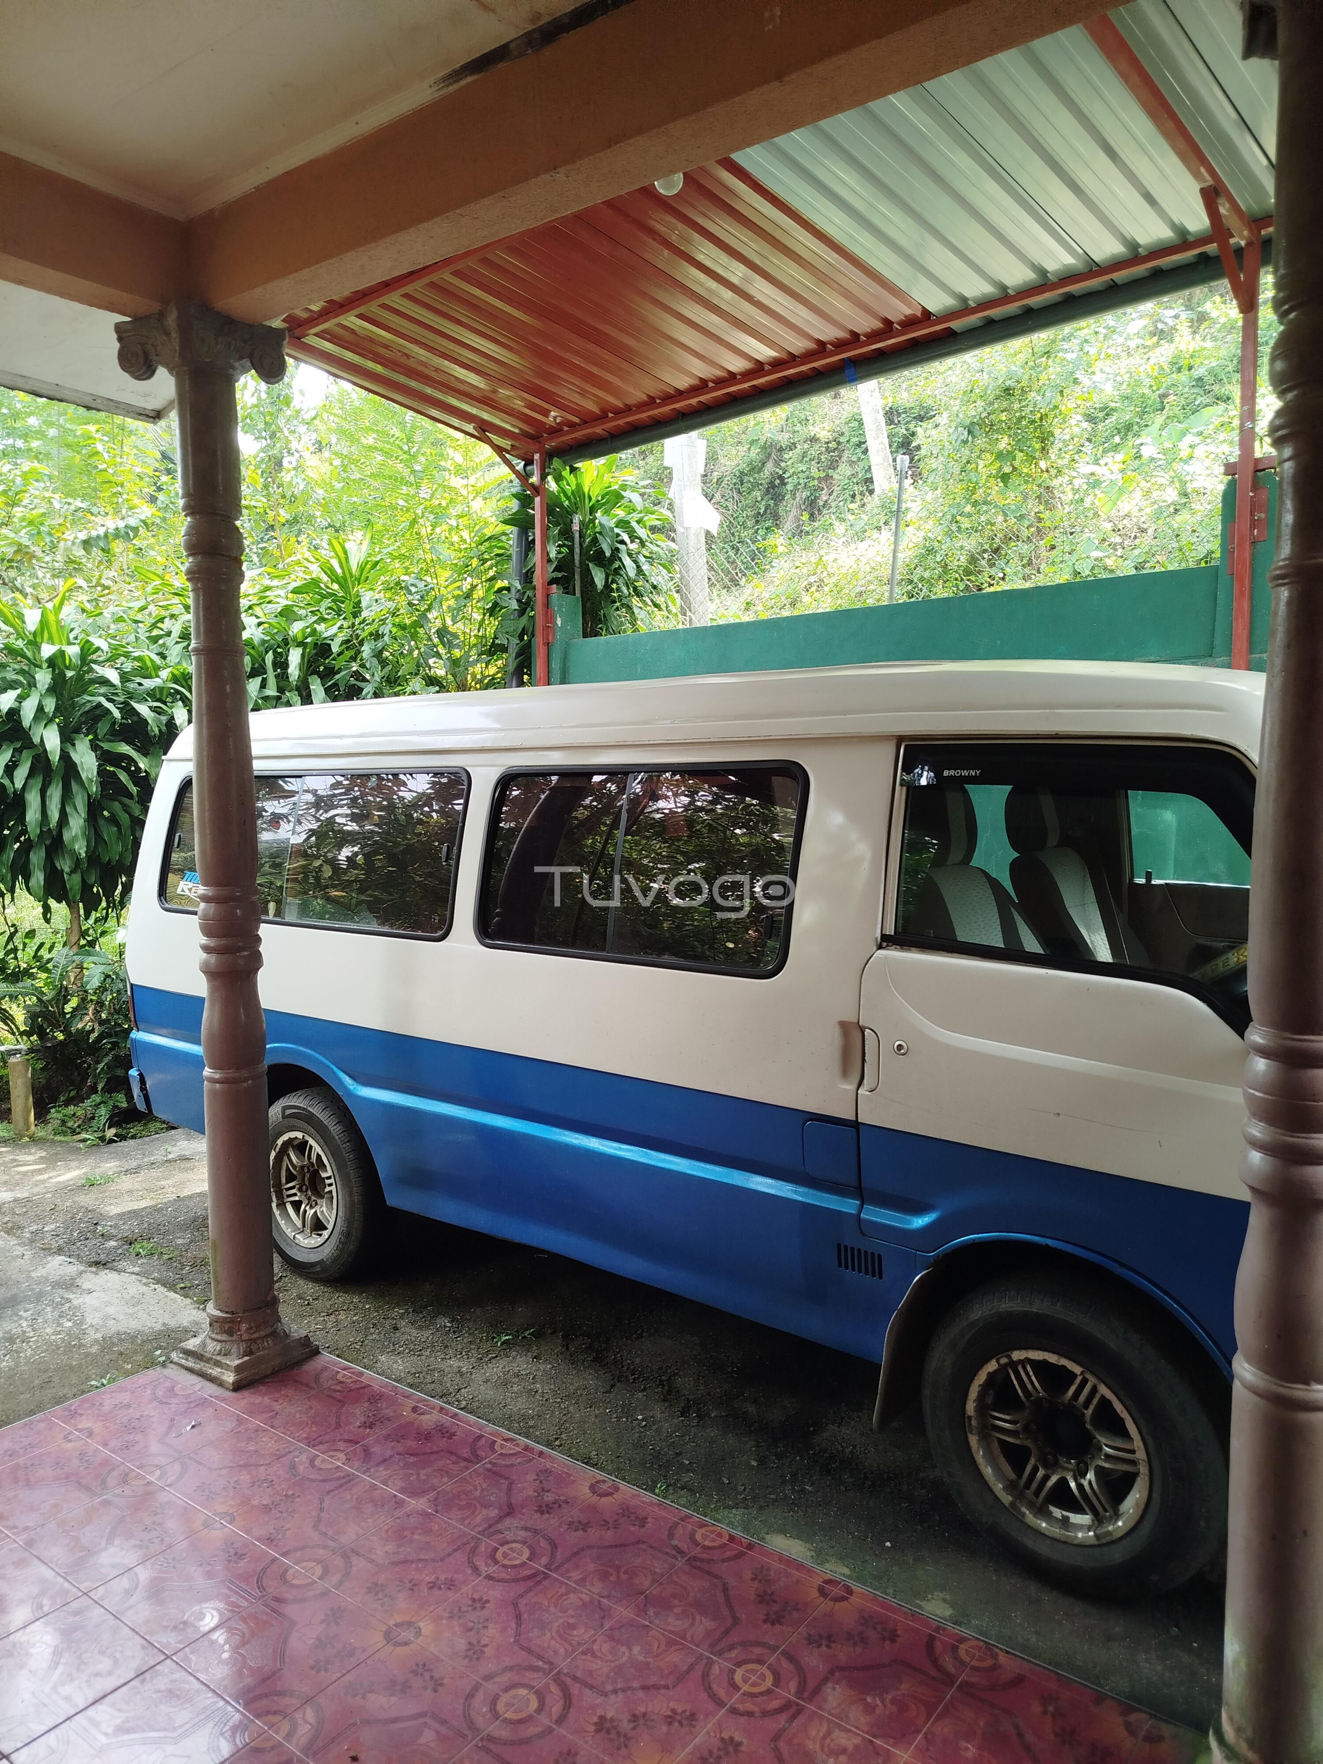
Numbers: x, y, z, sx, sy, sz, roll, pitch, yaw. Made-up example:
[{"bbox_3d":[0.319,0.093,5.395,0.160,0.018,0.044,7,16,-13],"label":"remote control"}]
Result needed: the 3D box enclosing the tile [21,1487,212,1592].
[{"bbox_3d":[-1.180,1.412,2.657,0.300,0.010,0.300,3,5,37],"label":"tile"}]

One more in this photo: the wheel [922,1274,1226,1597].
[{"bbox_3d":[0.873,1.171,2.614,0.640,0.640,0.200,3,6,41],"label":"wheel"}]

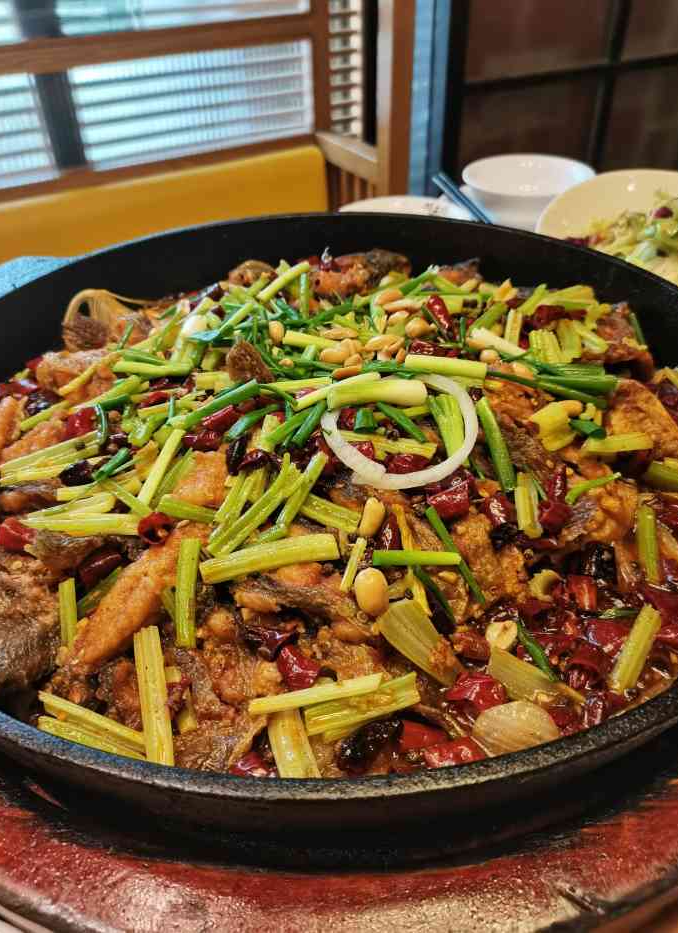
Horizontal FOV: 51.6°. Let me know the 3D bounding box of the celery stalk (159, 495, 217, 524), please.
[{"bbox_3d":[-0.051,0.014,0.236,0.022,0.004,0.005,12,41,18],"label":"celery stalk"}]

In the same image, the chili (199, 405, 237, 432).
[{"bbox_3d":[-0.051,-0.021,0.297,0.016,0.006,0.007,-32,47,-22],"label":"chili"}]

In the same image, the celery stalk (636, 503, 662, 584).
[{"bbox_3d":[0.110,0.027,0.249,0.007,0.006,0.035,7,45,11],"label":"celery stalk"}]

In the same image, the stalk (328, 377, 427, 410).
[{"bbox_3d":[0.016,-0.030,0.293,0.040,0.009,0.011,-2,39,0],"label":"stalk"}]

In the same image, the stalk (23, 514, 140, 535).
[{"bbox_3d":[-0.089,0.020,0.244,0.041,0.005,0.007,2,39,3],"label":"stalk"}]

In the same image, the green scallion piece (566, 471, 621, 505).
[{"bbox_3d":[0.097,0.008,0.266,0.026,0.003,0.003,-23,44,-18],"label":"green scallion piece"}]

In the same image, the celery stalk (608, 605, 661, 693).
[{"bbox_3d":[0.087,0.053,0.205,0.006,0.005,0.029,20,49,25],"label":"celery stalk"}]

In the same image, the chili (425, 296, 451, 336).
[{"bbox_3d":[0.049,-0.073,0.336,0.007,0.007,0.022,-11,55,-11],"label":"chili"}]

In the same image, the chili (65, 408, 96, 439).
[{"bbox_3d":[-0.102,-0.018,0.276,0.013,0.009,0.009,-11,39,-13],"label":"chili"}]

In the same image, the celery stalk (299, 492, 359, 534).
[{"bbox_3d":[-0.004,0.015,0.234,0.022,0.004,0.006,21,44,20],"label":"celery stalk"}]

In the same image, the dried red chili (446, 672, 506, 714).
[{"bbox_3d":[0.036,0.059,0.183,0.015,0.007,0.011,-2,38,-1],"label":"dried red chili"}]

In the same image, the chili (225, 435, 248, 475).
[{"bbox_3d":[-0.041,-0.005,0.280,0.006,0.006,0.020,3,45,7],"label":"chili"}]

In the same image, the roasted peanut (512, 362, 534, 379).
[{"bbox_3d":[0.078,-0.041,0.298,0.009,0.004,0.006,31,46,7],"label":"roasted peanut"}]

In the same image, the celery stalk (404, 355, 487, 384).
[{"bbox_3d":[0.044,-0.040,0.289,0.033,0.006,0.008,5,38,8],"label":"celery stalk"}]

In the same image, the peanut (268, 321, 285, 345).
[{"bbox_3d":[-0.029,-0.063,0.331,0.008,0.007,0.013,0,54,2],"label":"peanut"}]

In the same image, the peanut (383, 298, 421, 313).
[{"bbox_3d":[0.030,-0.076,0.329,0.018,0.005,0.007,-6,38,-7],"label":"peanut"}]

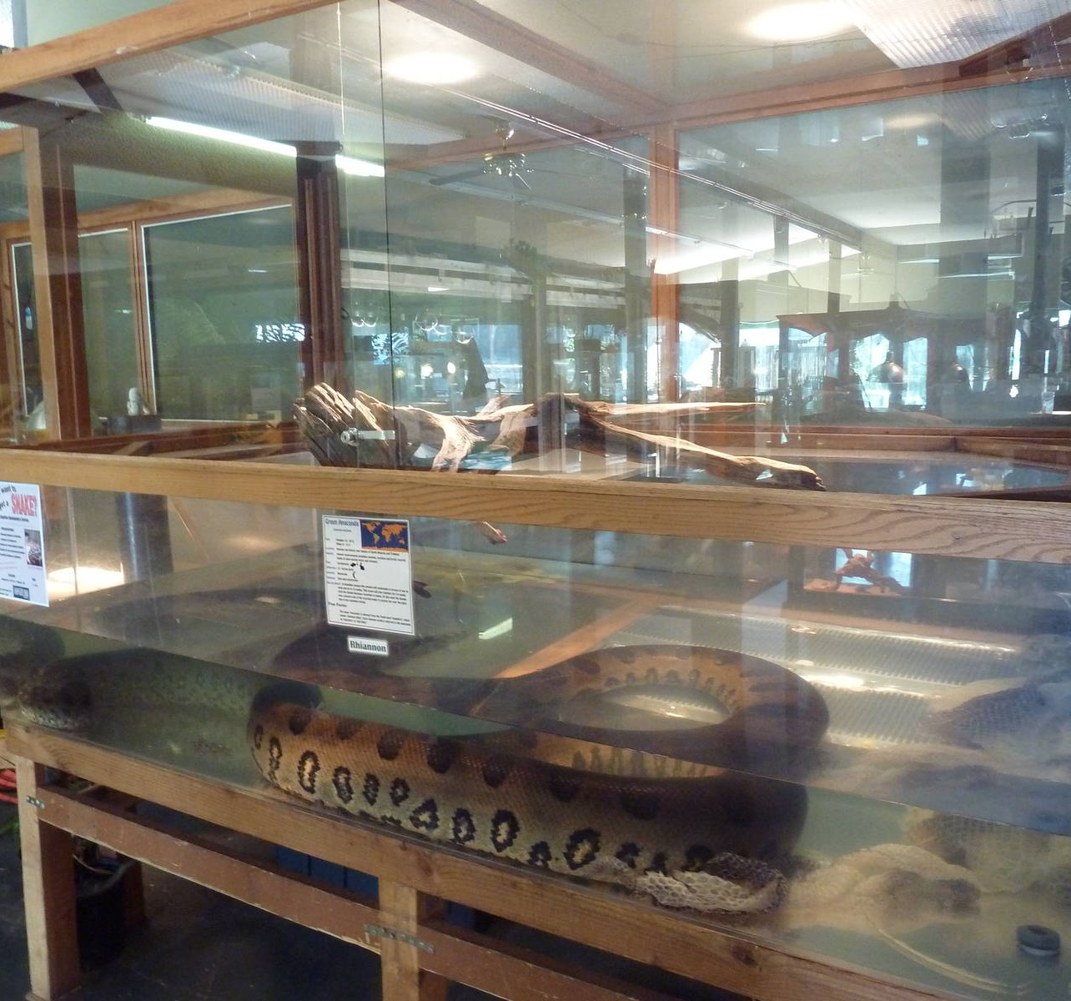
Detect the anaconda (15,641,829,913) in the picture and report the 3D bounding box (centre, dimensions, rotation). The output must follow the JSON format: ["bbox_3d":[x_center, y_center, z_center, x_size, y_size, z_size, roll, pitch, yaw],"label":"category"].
[{"bbox_3d":[-0.275,0.450,2.158,1.880,0.225,0.680,4,8,31],"label":"anaconda"}]

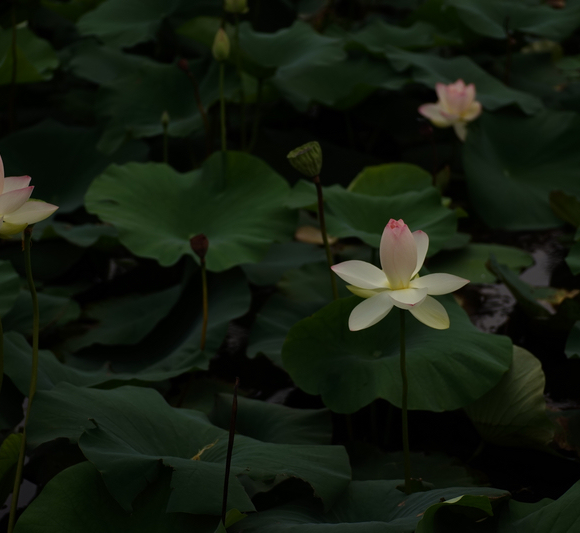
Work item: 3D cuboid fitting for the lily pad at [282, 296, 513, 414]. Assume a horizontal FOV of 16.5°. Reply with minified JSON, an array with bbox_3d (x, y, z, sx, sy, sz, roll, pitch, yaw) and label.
[{"bbox_3d":[0.169,0.143,3.150,0.365,0.085,0.320,0,20,0],"label":"lily pad"}]

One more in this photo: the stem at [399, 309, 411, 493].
[{"bbox_3d":[0.172,0.201,3.000,0.014,0.300,0.013,-1,20,0],"label":"stem"}]

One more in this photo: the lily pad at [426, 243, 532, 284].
[{"bbox_3d":[0.460,-0.007,4.850,0.260,0.040,0.280,0,19,0],"label":"lily pad"}]

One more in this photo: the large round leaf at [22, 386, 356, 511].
[{"bbox_3d":[-0.164,0.295,3.220,0.520,0.120,0.370,0,19,0],"label":"large round leaf"}]

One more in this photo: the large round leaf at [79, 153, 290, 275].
[{"bbox_3d":[-0.215,-0.113,4.280,0.440,0.120,0.400,0,27,0],"label":"large round leaf"}]

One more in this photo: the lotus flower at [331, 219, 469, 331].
[{"bbox_3d":[0.162,0.007,2.950,0.200,0.140,0.190,0,20,0],"label":"lotus flower"}]

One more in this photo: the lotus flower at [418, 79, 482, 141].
[{"bbox_3d":[0.417,-0.408,5.200,0.165,0.145,0.155,0,19,0],"label":"lotus flower"}]

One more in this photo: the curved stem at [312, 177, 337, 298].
[{"bbox_3d":[0.059,-0.048,3.300,0.014,0.220,0.014,-8,20,3],"label":"curved stem"}]

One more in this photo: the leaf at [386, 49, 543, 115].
[{"bbox_3d":[0.419,-0.444,4.800,0.370,0.090,0.310,0,20,0],"label":"leaf"}]

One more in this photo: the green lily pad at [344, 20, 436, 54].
[{"bbox_3d":[0.308,-0.710,6.200,0.300,0.090,0.280,0,19,0],"label":"green lily pad"}]

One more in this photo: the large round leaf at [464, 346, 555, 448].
[{"bbox_3d":[0.346,0.208,3.200,0.180,0.150,0.140,0,20,0],"label":"large round leaf"}]

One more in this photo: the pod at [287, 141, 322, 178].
[{"bbox_3d":[0.026,-0.195,3.650,0.062,0.055,0.060,-22,11,0],"label":"pod"}]

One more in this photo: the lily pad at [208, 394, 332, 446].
[{"bbox_3d":[-0.029,0.237,3.000,0.210,0.070,0.200,0,20,0],"label":"lily pad"}]

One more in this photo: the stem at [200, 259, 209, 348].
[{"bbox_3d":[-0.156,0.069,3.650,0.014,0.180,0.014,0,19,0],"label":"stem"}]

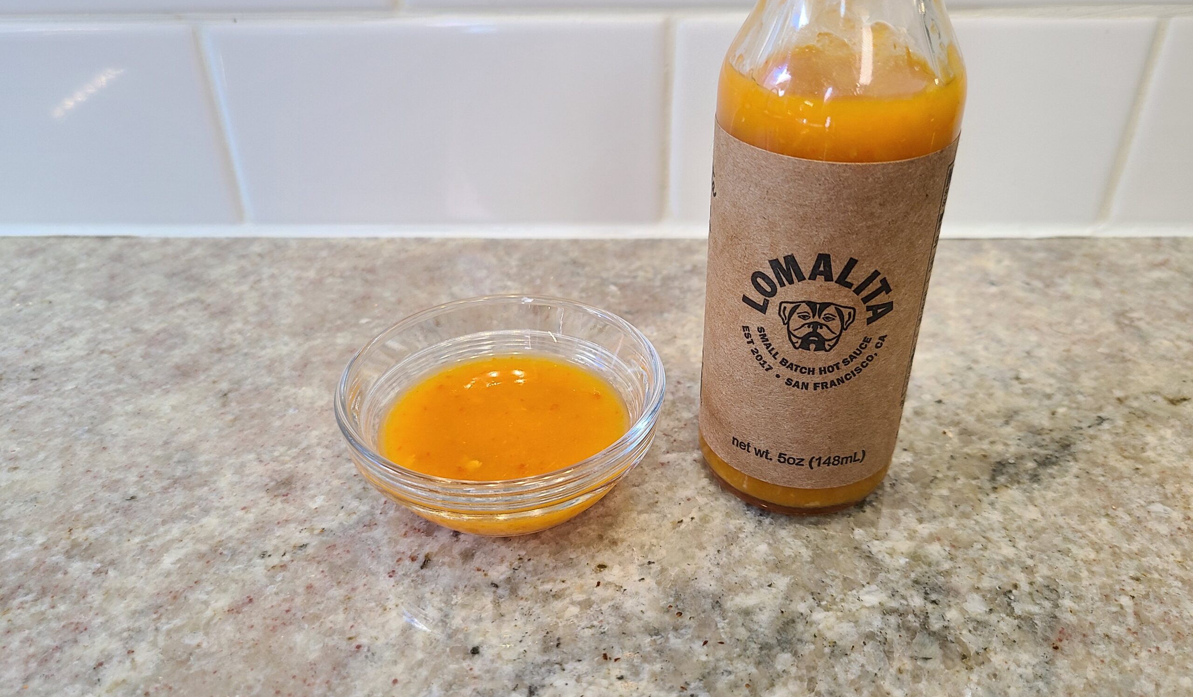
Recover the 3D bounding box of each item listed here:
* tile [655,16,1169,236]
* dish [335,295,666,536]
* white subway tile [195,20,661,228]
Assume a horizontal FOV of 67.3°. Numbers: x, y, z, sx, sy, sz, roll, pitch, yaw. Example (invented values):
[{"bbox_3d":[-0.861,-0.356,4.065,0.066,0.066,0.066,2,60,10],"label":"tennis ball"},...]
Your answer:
[{"bbox_3d":[0.102,-0.077,0.308,0.152,0.074,0.008,0,31,2],"label":"tile"},{"bbox_3d":[-0.021,0.018,0.205,0.072,0.030,0.072,0,31,2],"label":"dish"},{"bbox_3d":[-0.053,-0.078,0.313,0.152,0.074,0.008,0,31,2],"label":"white subway tile"}]

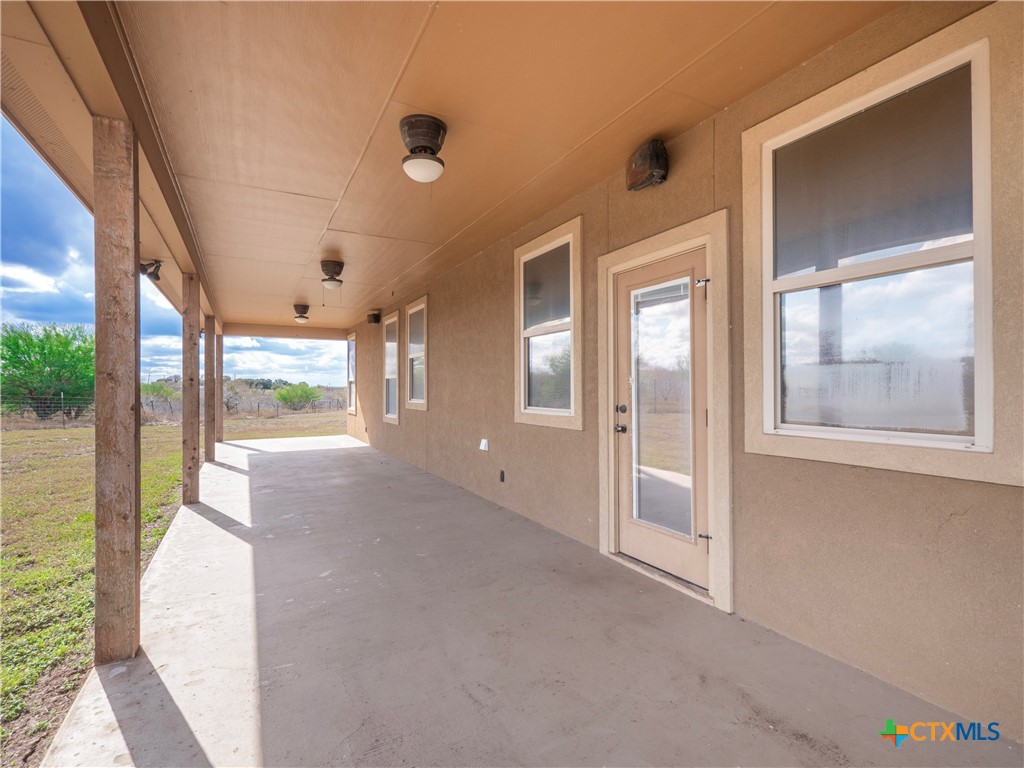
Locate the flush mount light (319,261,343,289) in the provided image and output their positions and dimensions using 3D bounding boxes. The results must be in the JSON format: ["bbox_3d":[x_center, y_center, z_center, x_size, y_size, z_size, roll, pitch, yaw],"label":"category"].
[{"bbox_3d":[-2.159,-1.307,5.709,0.248,0.335,0.248,0,0,-30],"label":"flush mount light"}]

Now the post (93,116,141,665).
[{"bbox_3d":[-1.884,0.024,2.269,0.149,2.527,0.149,0,0,-30],"label":"post"}]

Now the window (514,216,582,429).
[{"bbox_3d":[0.327,-0.474,4.206,0.080,1.689,1.066,0,0,-30],"label":"window"}]

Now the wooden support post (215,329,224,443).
[{"bbox_3d":[-6.984,0.118,11.333,0.145,2.530,0.145,0,0,-29],"label":"wooden support post"}]

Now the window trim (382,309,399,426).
[{"bbox_3d":[-2.157,-0.266,8.588,0.080,1.973,1.041,0,0,-30],"label":"window trim"}]

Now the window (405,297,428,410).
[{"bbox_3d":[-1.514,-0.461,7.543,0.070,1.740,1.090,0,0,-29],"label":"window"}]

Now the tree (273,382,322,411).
[{"bbox_3d":[-19.488,1.136,43.000,4.088,2.544,3.679,0,0,-24],"label":"tree"}]

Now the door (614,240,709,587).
[{"bbox_3d":[0.992,0.209,3.148,0.060,2.040,0.810,0,0,-29],"label":"door"}]

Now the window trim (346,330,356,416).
[{"bbox_3d":[-3.883,-0.224,11.633,0.080,1.981,1.025,0,0,-30],"label":"window trim"}]

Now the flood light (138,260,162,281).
[{"bbox_3d":[-3.948,-1.244,5.138,0.220,0.210,0.300,0,0,-29],"label":"flood light"}]

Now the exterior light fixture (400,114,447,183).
[{"bbox_3d":[-0.533,-1.396,2.871,0.280,0.315,0.280,0,0,0],"label":"exterior light fixture"}]

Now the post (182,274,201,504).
[{"bbox_3d":[-3.546,0.056,5.238,0.149,2.510,0.149,0,0,-30],"label":"post"}]

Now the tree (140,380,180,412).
[{"bbox_3d":[-24.787,0.872,33.000,2.900,2.300,2.800,0,0,-37],"label":"tree"}]

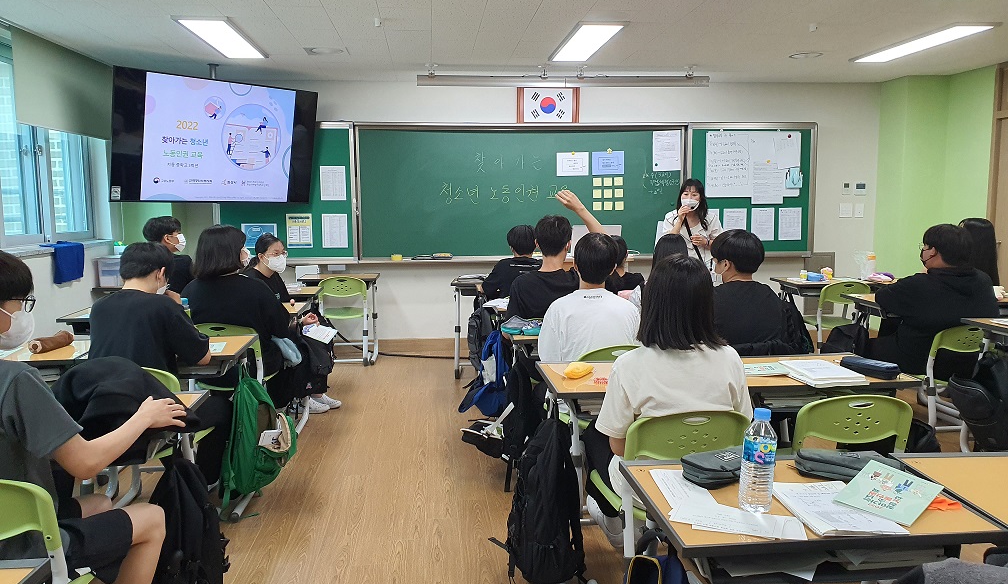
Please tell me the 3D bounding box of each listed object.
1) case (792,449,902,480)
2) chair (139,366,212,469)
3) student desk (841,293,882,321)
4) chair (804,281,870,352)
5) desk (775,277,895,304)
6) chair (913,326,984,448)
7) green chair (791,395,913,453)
[{"bbox_3d":[0.734,0.370,1.617,0.205,0.048,0.100,2,7,16],"label":"case"},{"bbox_3d":[-1.283,0.623,2.859,0.390,0.740,0.480,0,7,5],"label":"chair"},{"bbox_3d":[2.646,0.414,4.972,0.690,0.755,0.490,-1,7,-5],"label":"student desk"},{"bbox_3d":[2.478,0.269,5.738,0.390,0.740,0.480,0,7,0],"label":"chair"},{"bbox_3d":[2.568,0.279,6.031,0.720,0.755,0.490,-1,7,-5],"label":"desk"},{"bbox_3d":[2.586,0.502,4.421,0.440,0.730,0.500,-1,7,-5],"label":"chair"},{"bbox_3d":[1.032,0.649,2.498,0.390,0.740,0.480,-1,7,-2],"label":"green chair"}]

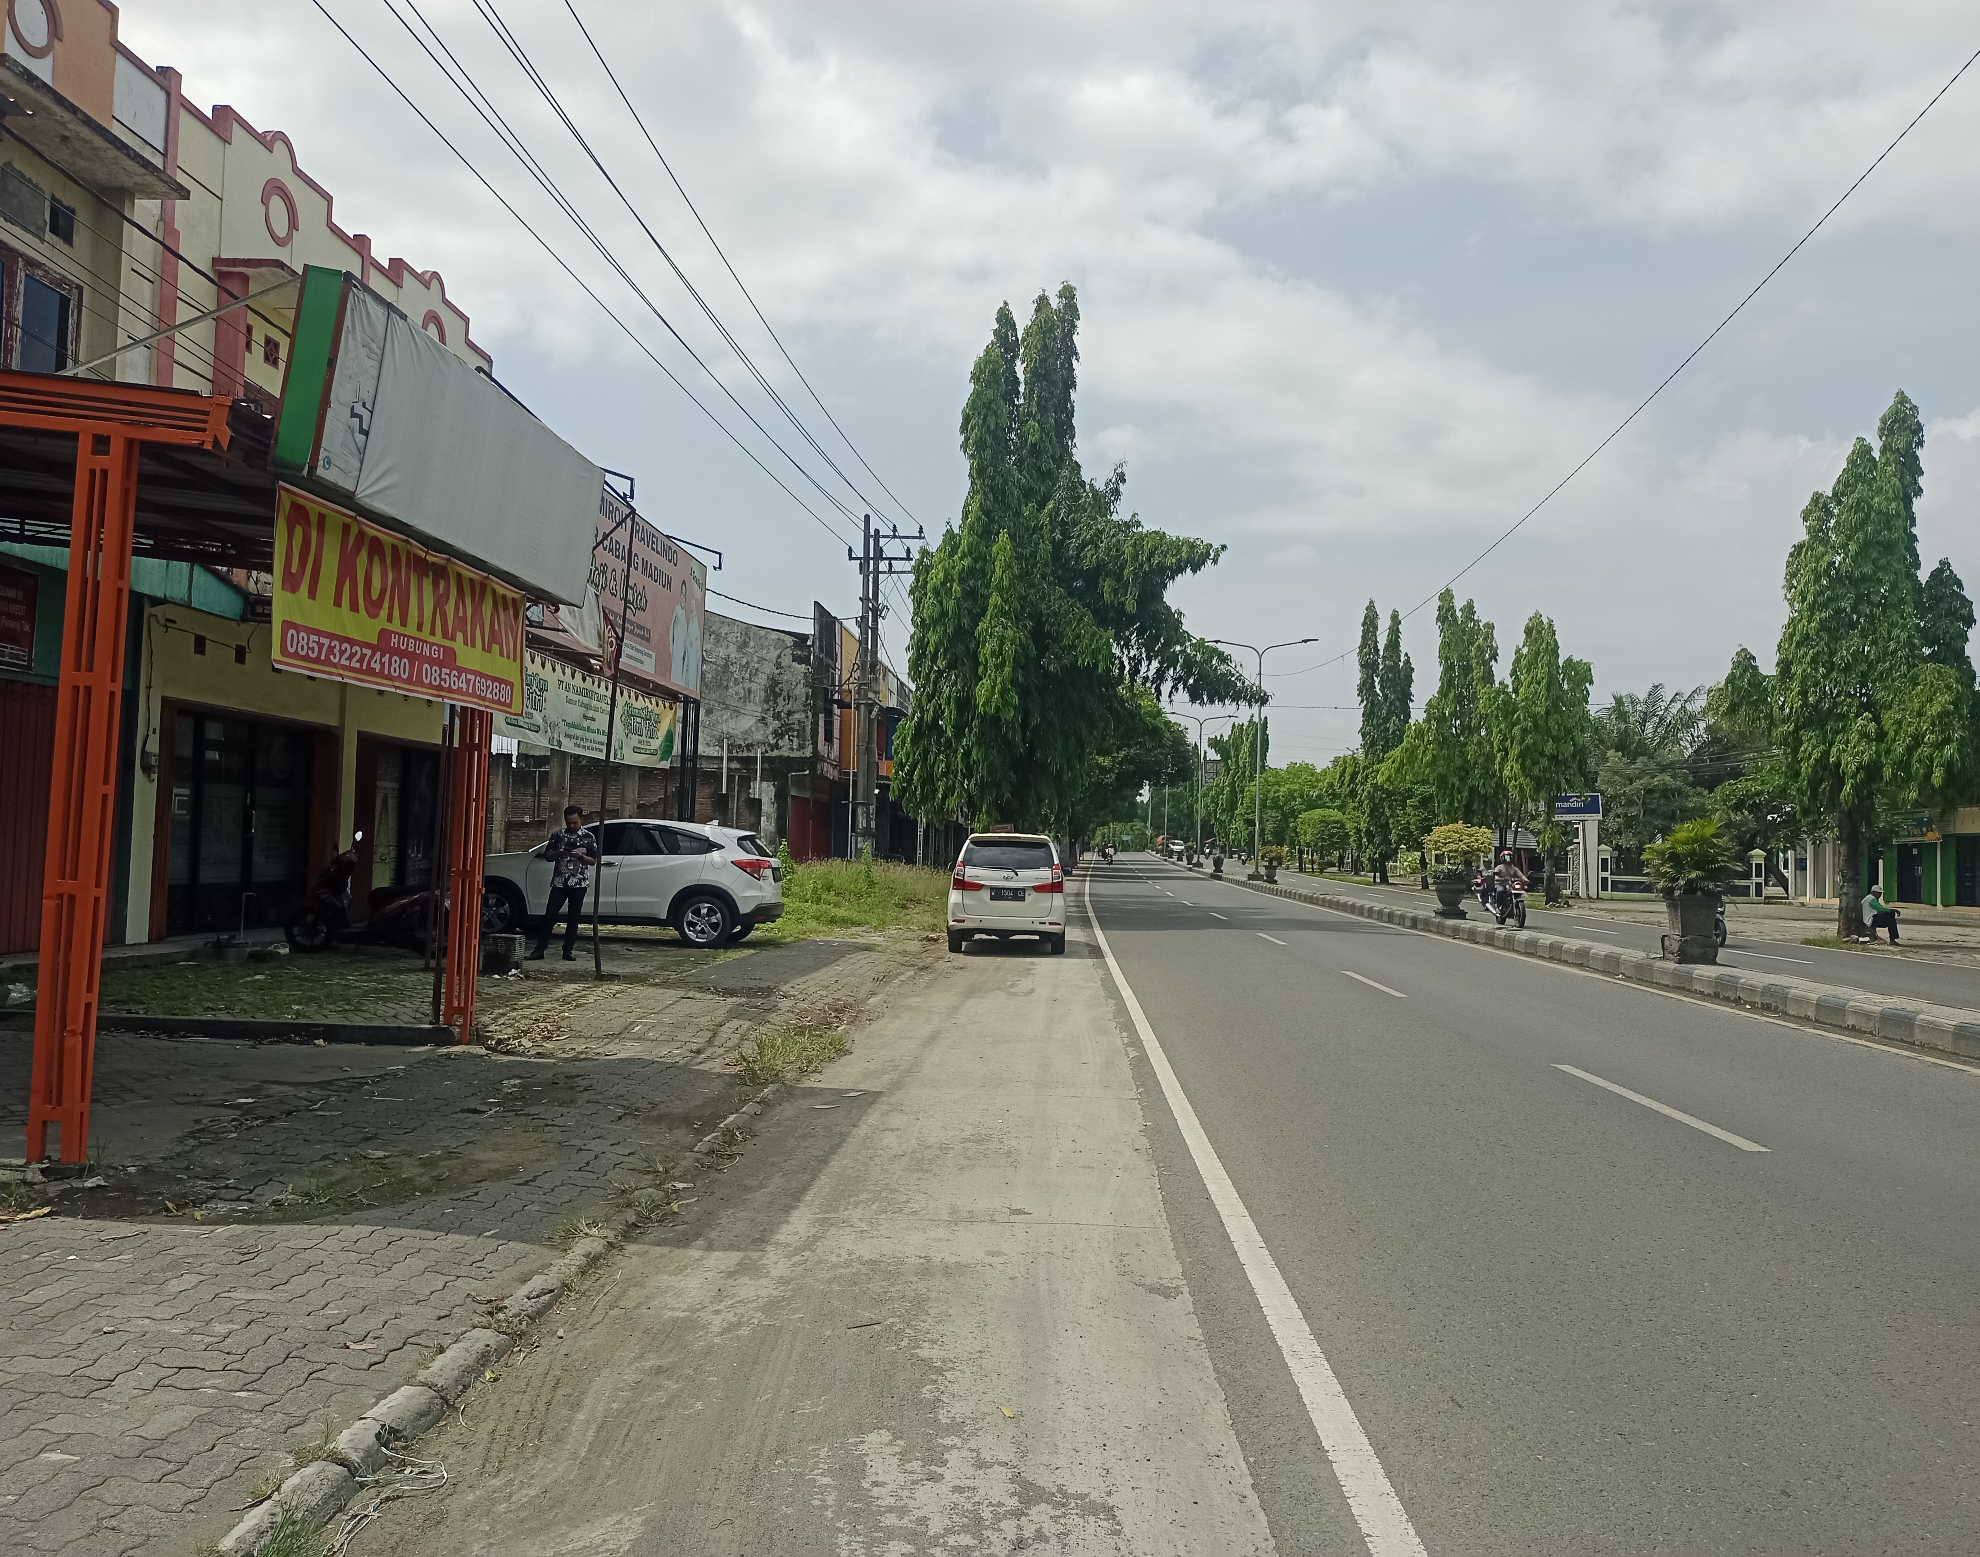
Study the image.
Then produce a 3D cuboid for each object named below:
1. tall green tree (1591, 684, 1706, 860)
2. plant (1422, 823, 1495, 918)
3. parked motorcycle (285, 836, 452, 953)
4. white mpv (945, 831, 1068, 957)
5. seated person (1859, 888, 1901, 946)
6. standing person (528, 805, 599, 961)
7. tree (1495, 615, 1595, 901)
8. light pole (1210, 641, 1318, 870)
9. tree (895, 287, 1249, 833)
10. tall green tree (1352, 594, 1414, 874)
[{"bbox_3d":[26.352,0.292,60.000,4.600,8.200,4.600,1,-2,3],"label":"tall green tree"},{"bbox_3d":[8.926,1.764,28.600,1.330,1.860,1.300,1,-2,3],"label":"plant"},{"bbox_3d":[-6.330,1.182,15.500,1.880,1.180,0.720,1,-2,2],"label":"parked motorcycle"},{"bbox_3d":[0.318,1.681,22.414,1.660,1.690,4.160,1,-2,2],"label":"white mpv"},{"bbox_3d":[18.114,2.814,30.500,0.780,1.200,0.500,0,-3,21],"label":"seated person"},{"bbox_3d":[-4.637,1.137,16.300,0.660,1.680,0.450,1,-2,-7],"label":"standing person"},{"bbox_3d":[18.600,-0.679,50.200,3.250,9.750,3.200,1,-2,3],"label":"tree"},{"bbox_3d":[11.002,-0.909,60.000,4.200,9.400,0.350,1,-2,4],"label":"light pole"},{"bbox_3d":[1.721,-3.731,31.500,7.400,13.100,6.500,1,-2,3],"label":"tree"},{"bbox_3d":[18.307,-1.692,69.500,2.900,13.000,2.900,1,-2,3],"label":"tall green tree"}]

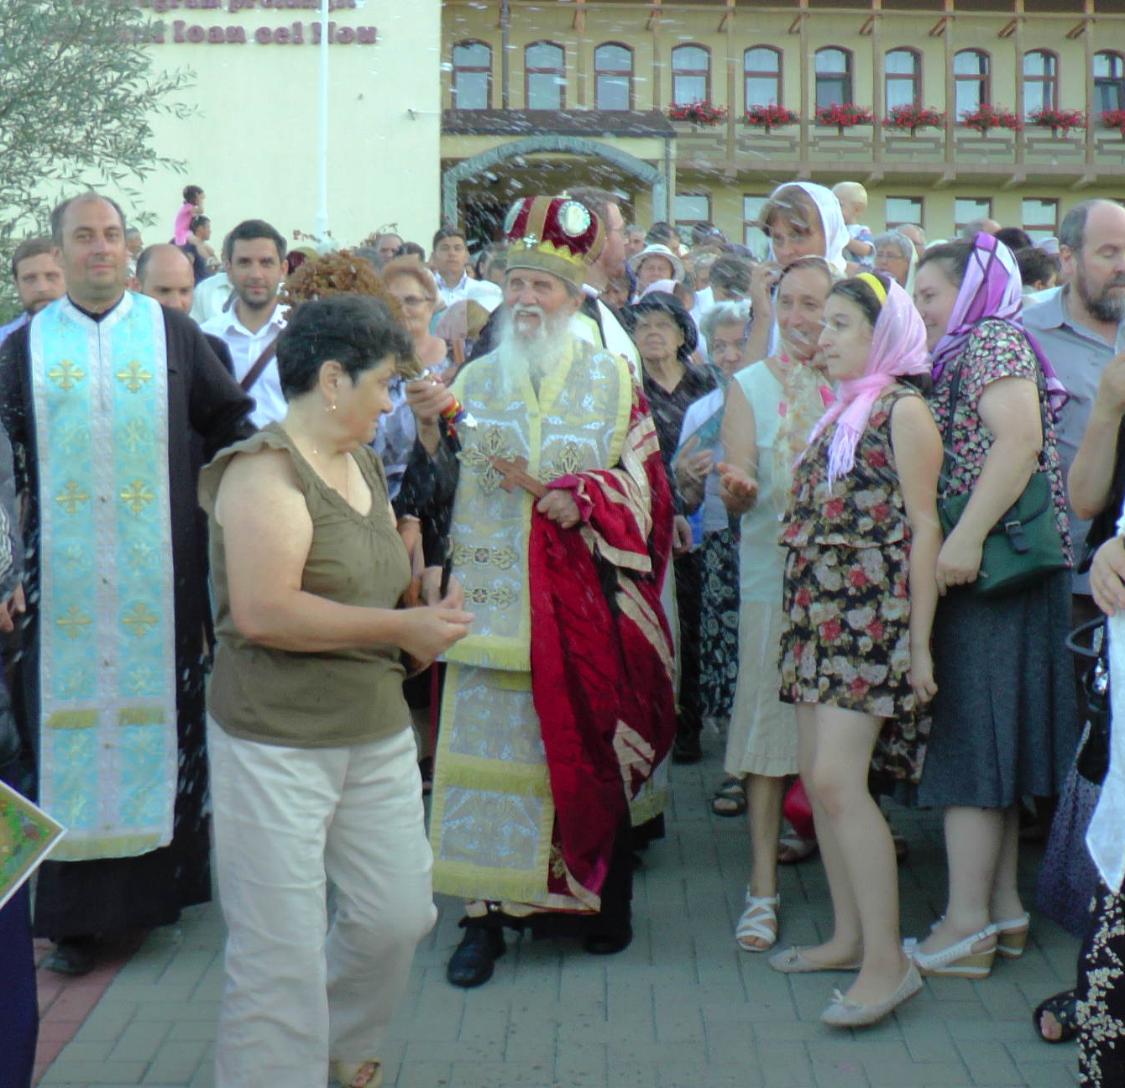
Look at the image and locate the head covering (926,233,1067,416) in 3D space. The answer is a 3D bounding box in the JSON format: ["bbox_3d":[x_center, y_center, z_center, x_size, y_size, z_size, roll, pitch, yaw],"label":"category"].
[{"bbox_3d":[0.979,-0.495,3.500,0.270,0.400,0.240,-2,8,-11],"label":"head covering"}]

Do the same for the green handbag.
[{"bbox_3d":[0.918,-0.143,3.250,0.280,0.500,0.170,-1,8,-8],"label":"green handbag"}]

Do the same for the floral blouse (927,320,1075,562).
[{"bbox_3d":[0.960,-0.238,3.450,0.330,0.560,0.430,-1,8,-10],"label":"floral blouse"}]

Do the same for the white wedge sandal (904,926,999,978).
[{"bbox_3d":[0.877,0.928,3.567,0.240,0.108,0.085,1,8,6],"label":"white wedge sandal"}]

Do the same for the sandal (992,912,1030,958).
[{"bbox_3d":[0.985,0.935,3.680,0.240,0.108,0.088,1,8,6],"label":"sandal"}]

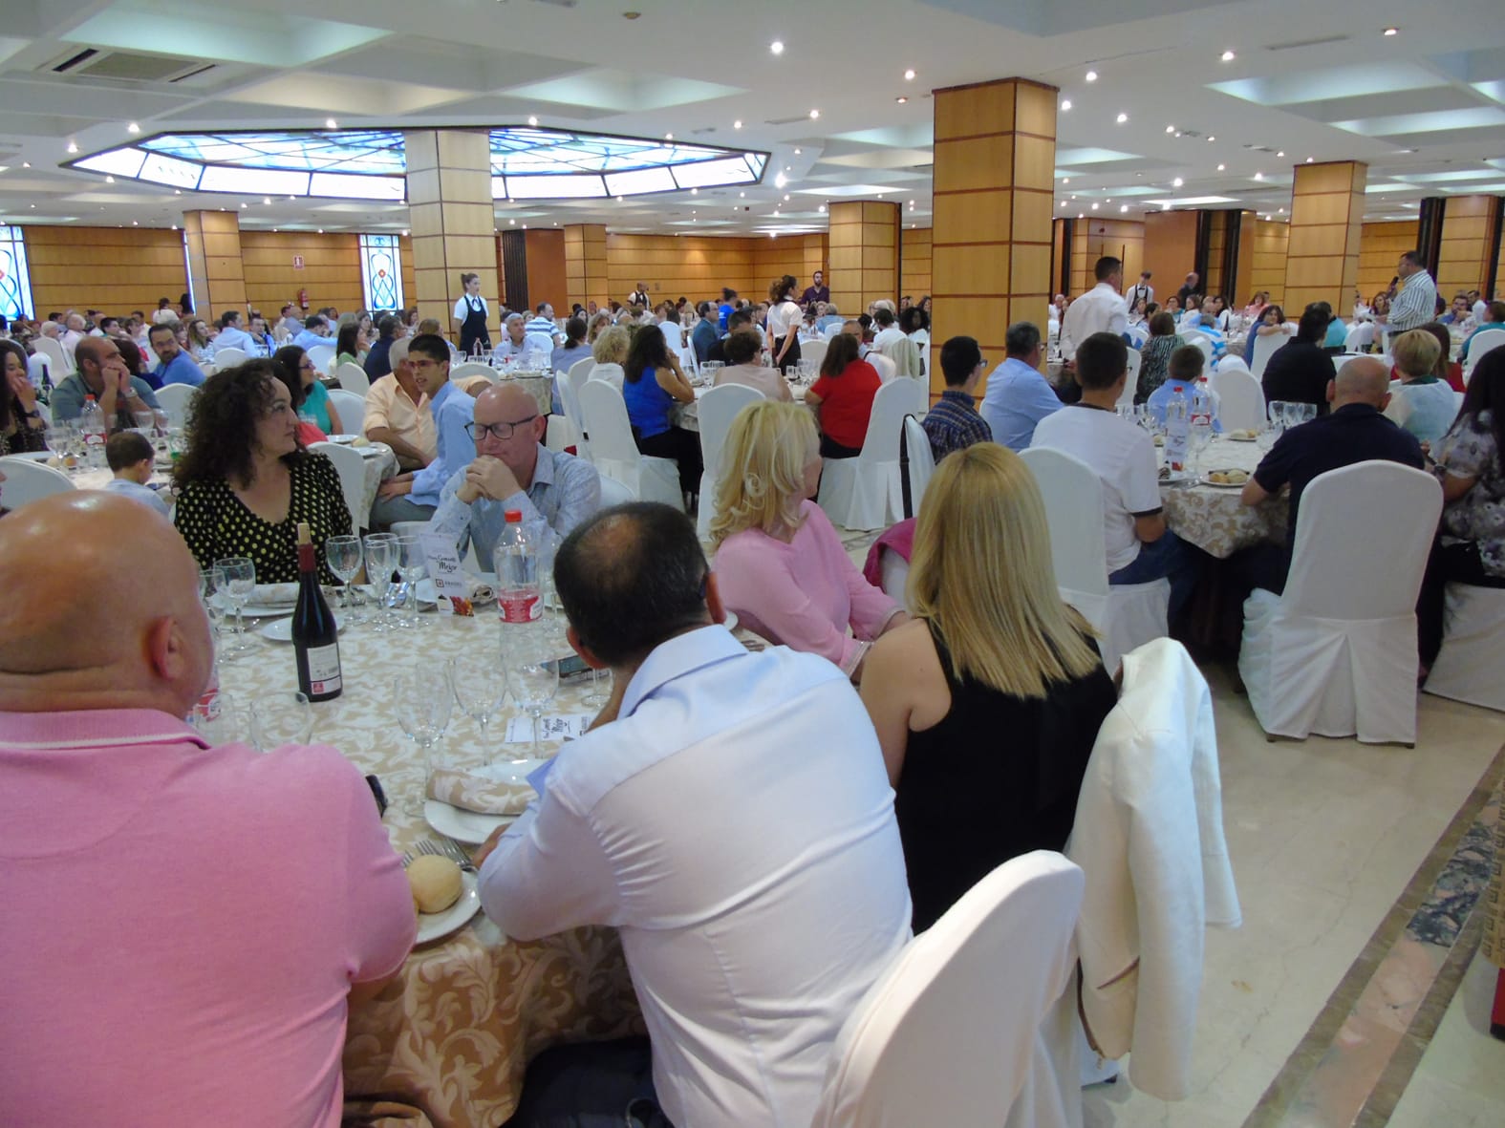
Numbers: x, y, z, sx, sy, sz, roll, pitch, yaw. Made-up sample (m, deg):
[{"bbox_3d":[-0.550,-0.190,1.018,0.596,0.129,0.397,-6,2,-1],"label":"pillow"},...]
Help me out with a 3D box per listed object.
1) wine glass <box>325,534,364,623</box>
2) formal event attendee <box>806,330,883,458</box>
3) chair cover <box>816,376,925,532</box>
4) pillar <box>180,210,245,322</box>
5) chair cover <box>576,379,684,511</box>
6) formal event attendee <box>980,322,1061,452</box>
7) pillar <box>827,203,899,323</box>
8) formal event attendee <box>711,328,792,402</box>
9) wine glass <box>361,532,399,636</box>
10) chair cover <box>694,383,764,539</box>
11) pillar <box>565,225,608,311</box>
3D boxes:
[{"bbox_3d":[-0.952,0.038,2.580,0.083,0.195,0.083,-1,14,0],"label":"wine glass"},{"bbox_3d":[0.571,-0.877,7.103,0.540,1.220,0.720,-12,18,-39],"label":"formal event attendee"},{"bbox_3d":[0.764,-0.760,7.195,0.470,0.960,0.550,-10,17,-33],"label":"chair cover"},{"bbox_3d":[-8.824,-4.357,18.124,0.640,2.896,0.640,12,19,41],"label":"pillar"},{"bbox_3d":[-0.822,-0.748,7.233,0.470,0.950,0.550,11,18,39],"label":"chair cover"},{"bbox_3d":[1.667,-0.745,6.311,0.800,1.282,0.500,-6,15,-17],"label":"formal event attendee"},{"bbox_3d":[1.867,-4.636,18.525,0.670,2.896,0.883,12,19,41],"label":"pillar"},{"bbox_3d":[0.008,-0.835,6.816,0.500,1.260,0.780,3,15,15],"label":"formal event attendee"},{"bbox_3d":[-0.869,0.041,2.557,0.082,0.197,0.082,-1,14,0],"label":"wine glass"},{"bbox_3d":[-0.068,-0.674,6.906,0.470,0.960,0.550,3,15,14],"label":"chair cover"},{"bbox_3d":[-4.285,-7.263,28.464,0.770,3.070,0.770,13,20,42],"label":"pillar"}]

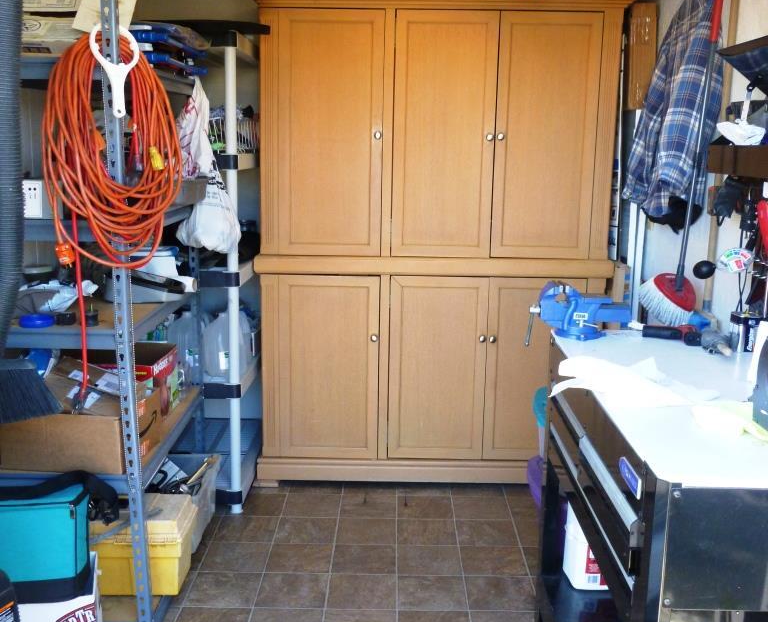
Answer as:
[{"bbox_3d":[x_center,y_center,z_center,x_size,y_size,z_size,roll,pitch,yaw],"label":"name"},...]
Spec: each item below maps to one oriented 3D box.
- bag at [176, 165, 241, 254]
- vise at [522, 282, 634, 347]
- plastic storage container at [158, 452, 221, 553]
[{"bbox_3d":[-0.604,-0.354,2.853,0.210,0.310,0.200,1,11,1],"label":"bag"},{"bbox_3d":[0.525,0.013,2.252,0.280,0.160,0.150,1,11,1],"label":"vise"},{"bbox_3d":[-0.841,0.693,3.019,0.440,0.235,0.400,1,11,1],"label":"plastic storage container"}]

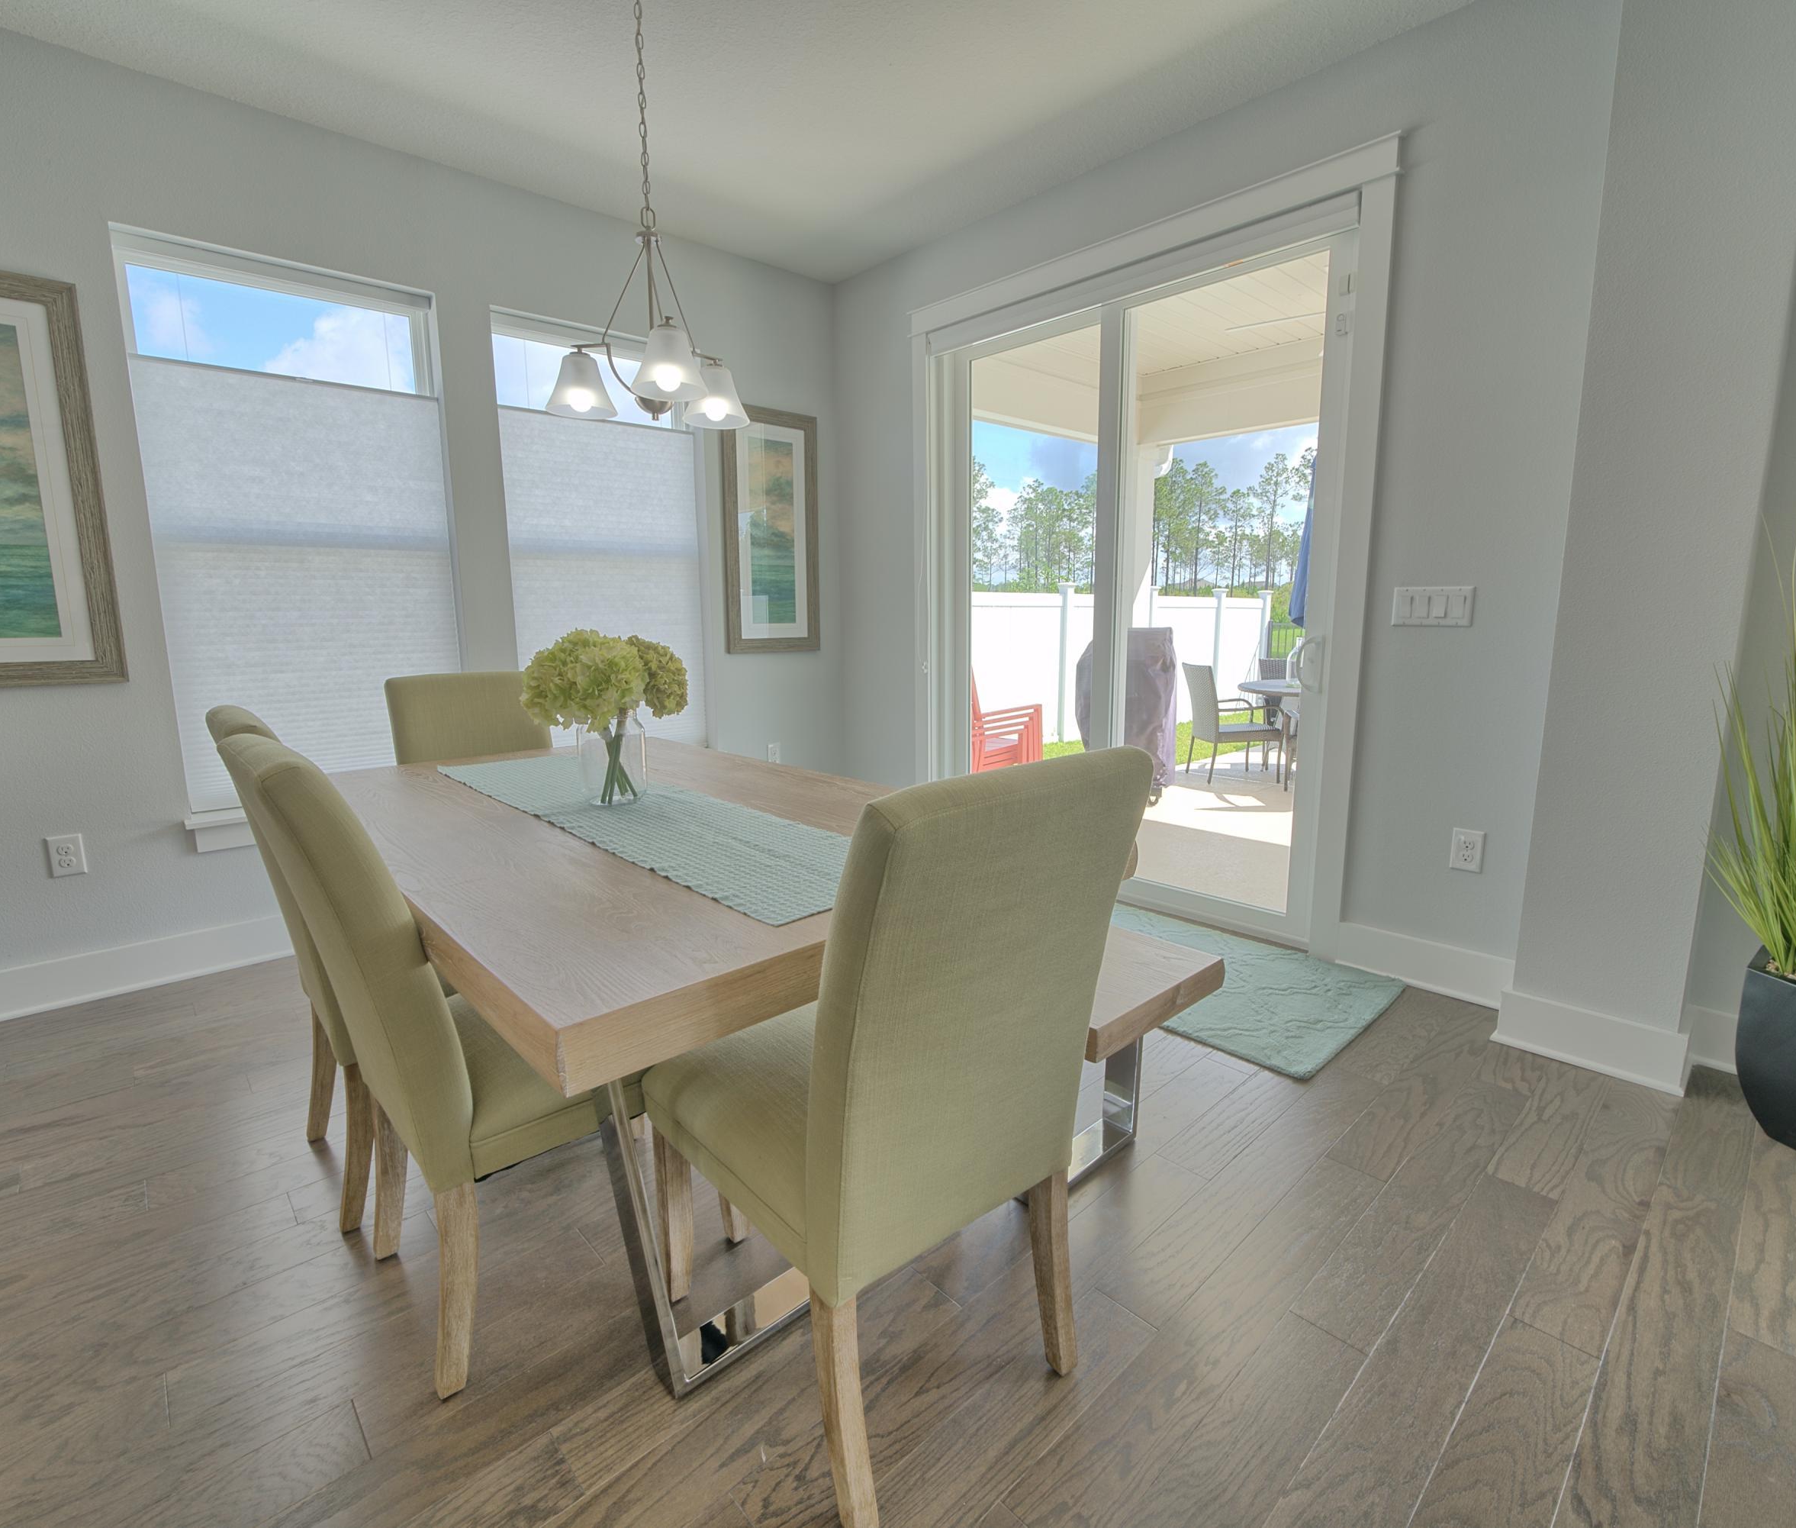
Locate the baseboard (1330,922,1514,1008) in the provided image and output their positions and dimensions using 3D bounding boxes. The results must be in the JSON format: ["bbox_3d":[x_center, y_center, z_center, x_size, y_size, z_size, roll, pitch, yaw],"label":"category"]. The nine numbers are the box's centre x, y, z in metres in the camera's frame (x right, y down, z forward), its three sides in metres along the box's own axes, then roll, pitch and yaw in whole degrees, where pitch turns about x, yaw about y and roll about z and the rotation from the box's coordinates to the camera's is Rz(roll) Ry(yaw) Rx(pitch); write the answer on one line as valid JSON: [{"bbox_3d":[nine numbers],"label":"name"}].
[{"bbox_3d":[1.639,0.629,2.595,0.020,0.148,0.480,-10,13,-43],"label":"baseboard"}]

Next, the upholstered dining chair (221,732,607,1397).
[{"bbox_3d":[-0.674,0.428,1.467,0.660,0.995,0.475,-9,13,-41],"label":"upholstered dining chair"}]

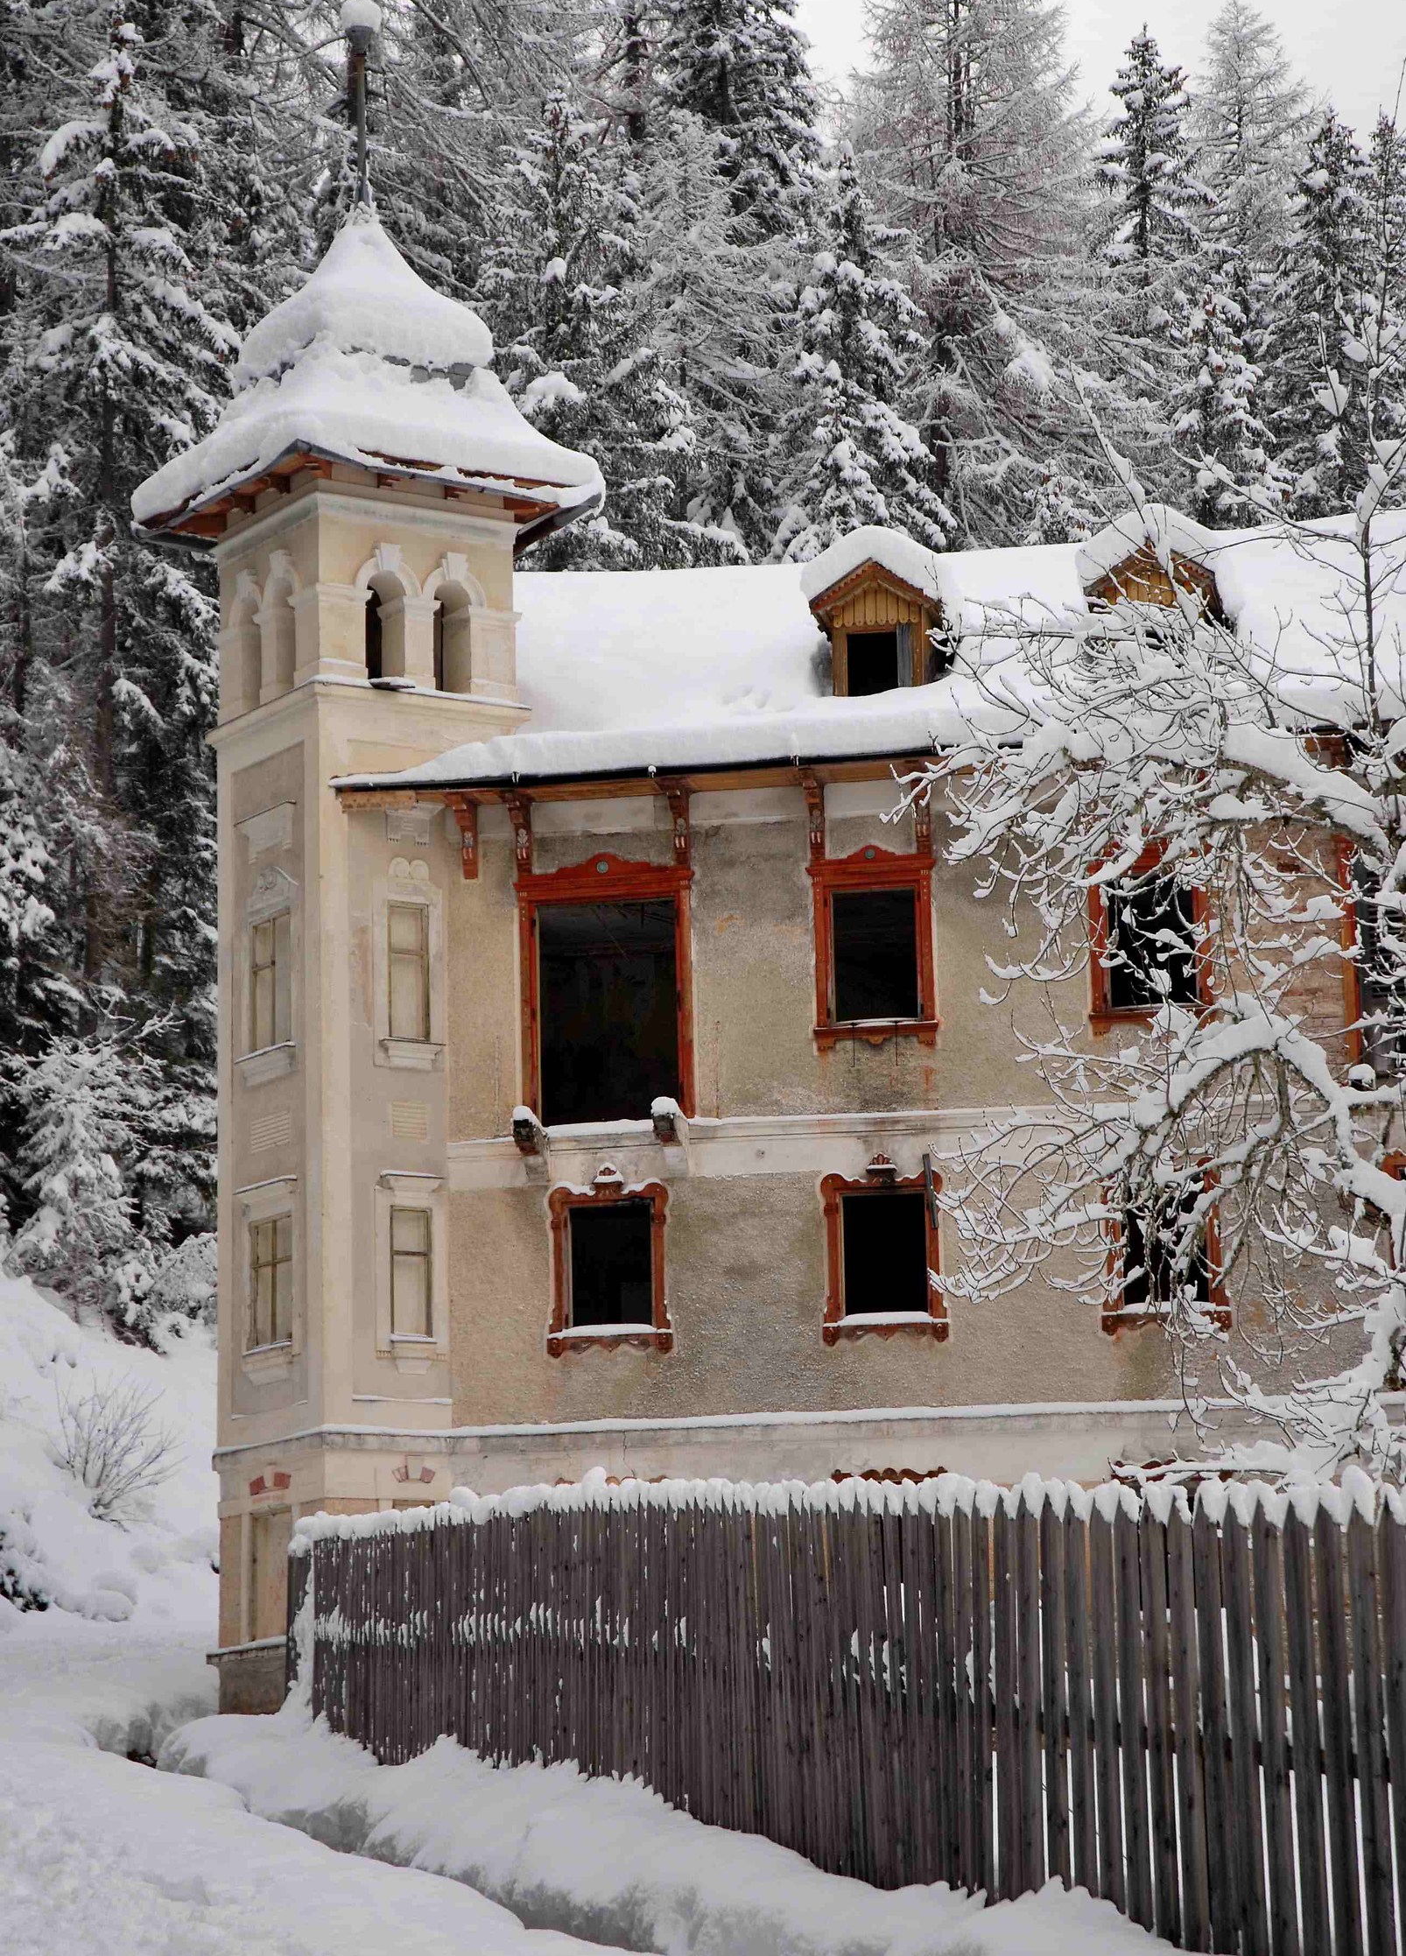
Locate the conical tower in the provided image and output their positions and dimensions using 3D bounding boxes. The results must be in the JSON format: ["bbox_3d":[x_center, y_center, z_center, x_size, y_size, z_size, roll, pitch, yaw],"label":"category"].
[{"bbox_3d":[-3.776,-0.539,55.686,3.920,17.507,3.920,6,-14,-32],"label":"conical tower"}]

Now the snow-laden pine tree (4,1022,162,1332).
[{"bbox_3d":[-8.616,2.740,68.000,2.160,4.056,2.160,-1,-12,0],"label":"snow-laden pine tree"}]

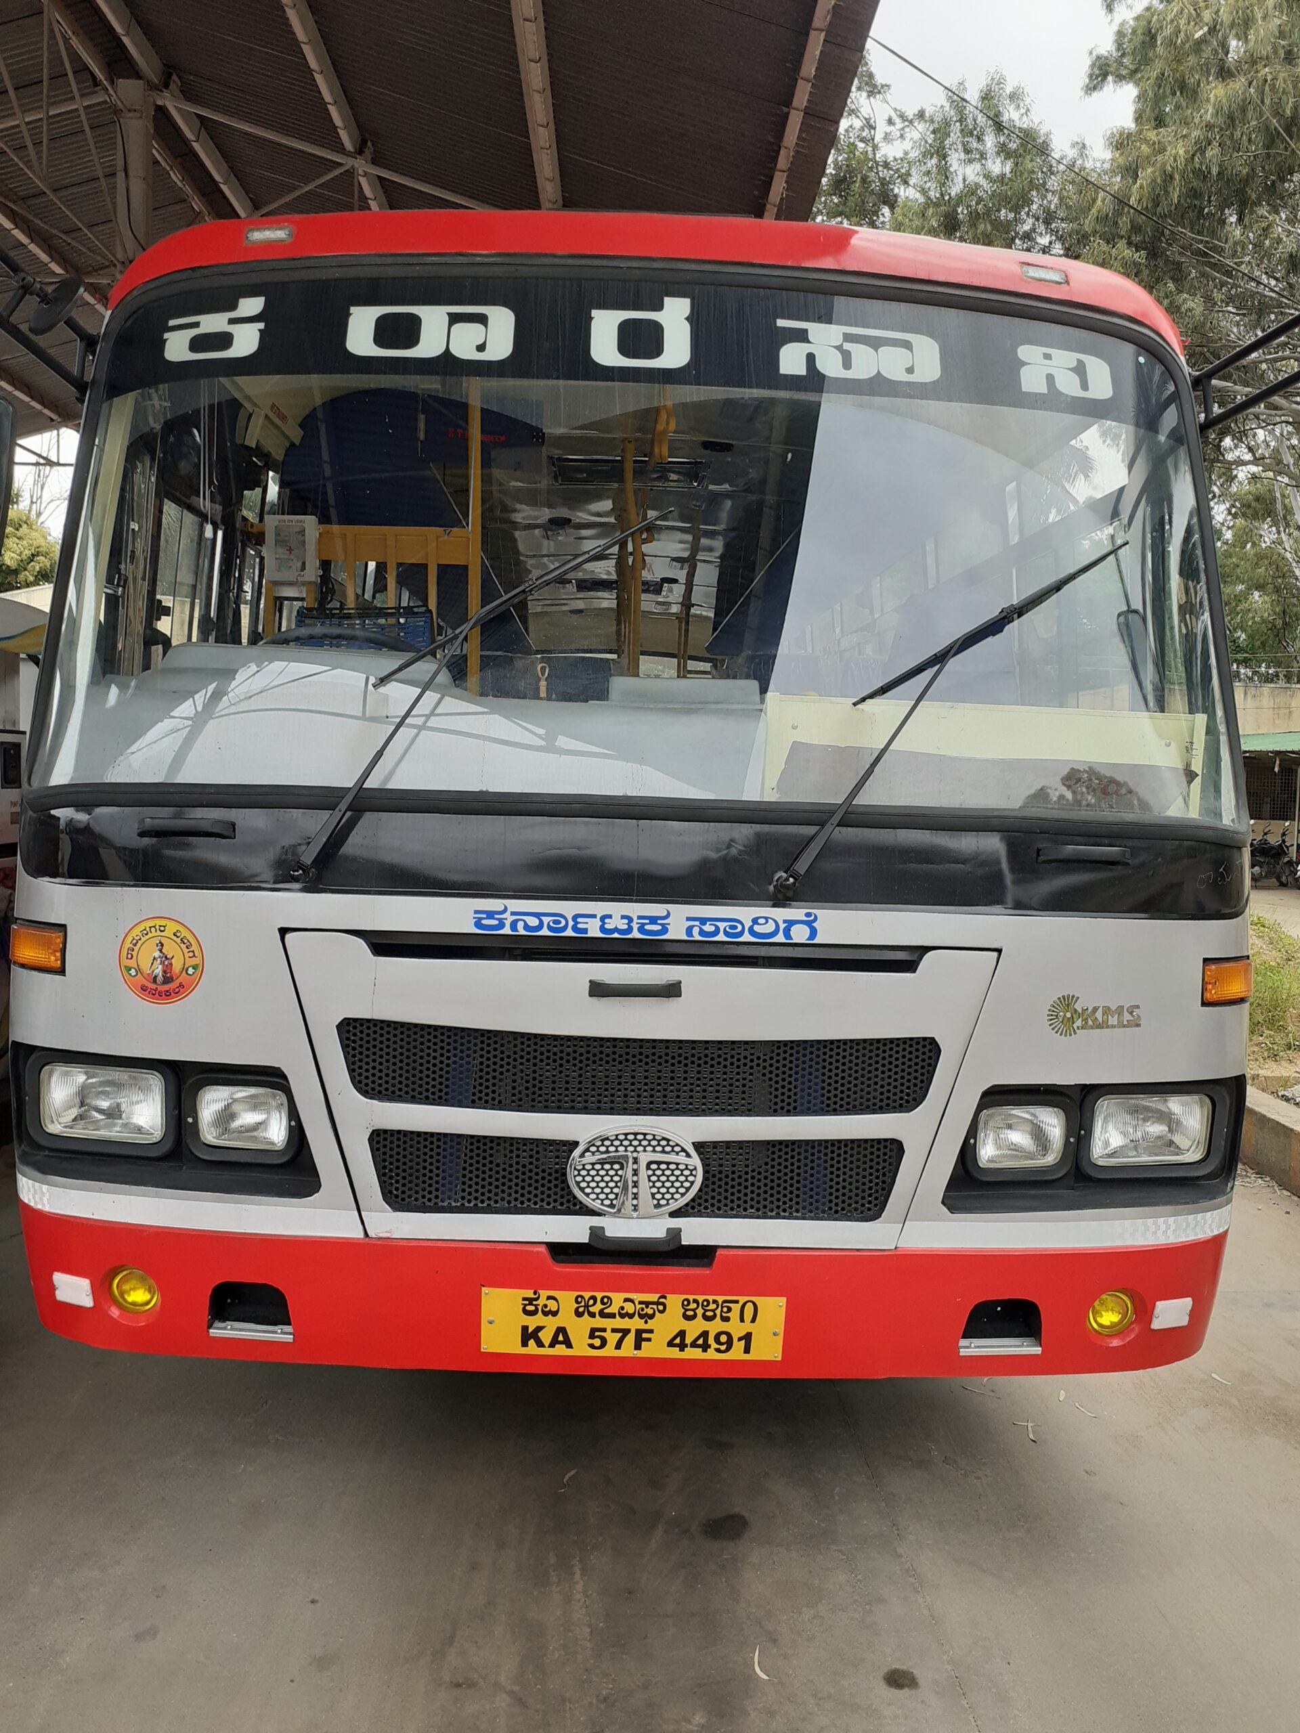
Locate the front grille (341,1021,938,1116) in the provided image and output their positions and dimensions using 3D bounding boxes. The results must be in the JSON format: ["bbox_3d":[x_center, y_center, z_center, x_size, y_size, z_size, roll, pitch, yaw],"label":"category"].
[{"bbox_3d":[-0.017,0.382,2.520,1.122,0.160,0.050,2,2,-2],"label":"front grille"}]

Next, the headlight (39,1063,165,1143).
[{"bbox_3d":[-1.041,0.449,2.612,0.250,0.140,0.080,2,2,3],"label":"headlight"}]

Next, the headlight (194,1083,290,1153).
[{"bbox_3d":[-0.766,0.473,2.580,0.174,0.114,0.070,2,2,1],"label":"headlight"}]

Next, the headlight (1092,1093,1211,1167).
[{"bbox_3d":[0.979,0.516,2.689,0.250,0.138,0.080,1,2,-7],"label":"headlight"}]

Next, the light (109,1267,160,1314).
[{"bbox_3d":[-0.978,0.806,2.596,0.097,0.088,0.060,2,2,3],"label":"light"}]

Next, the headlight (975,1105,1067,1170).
[{"bbox_3d":[0.714,0.521,2.637,0.182,0.118,0.070,1,2,-5],"label":"headlight"}]

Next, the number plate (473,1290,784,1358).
[{"bbox_3d":[-0.030,0.849,2.516,0.568,0.121,0.015,2,2,-2],"label":"number plate"}]

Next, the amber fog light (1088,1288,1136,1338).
[{"bbox_3d":[0.897,0.872,2.667,0.098,0.088,0.060,1,2,-7],"label":"amber fog light"}]

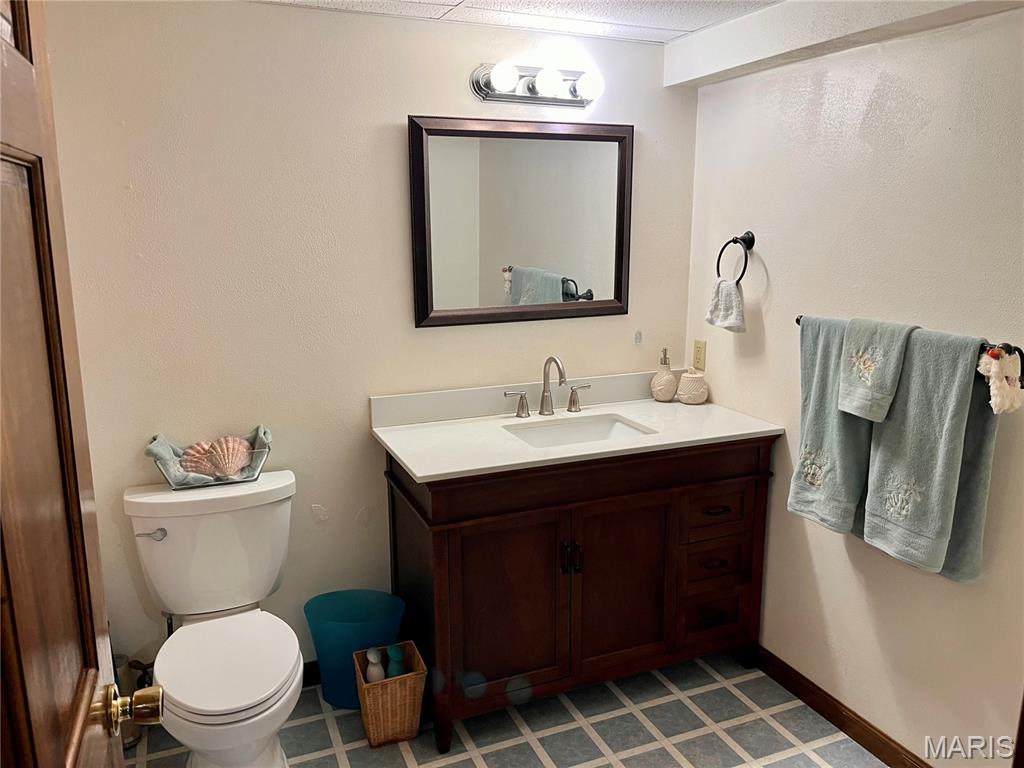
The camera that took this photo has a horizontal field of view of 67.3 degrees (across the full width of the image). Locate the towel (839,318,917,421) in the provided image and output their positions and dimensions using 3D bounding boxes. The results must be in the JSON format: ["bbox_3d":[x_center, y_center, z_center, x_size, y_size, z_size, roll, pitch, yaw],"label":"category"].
[{"bbox_3d":[1.009,-0.034,2.086,0.080,0.275,0.235,-5,12,-22],"label":"towel"}]

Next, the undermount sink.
[{"bbox_3d":[0.225,0.225,2.583,0.450,0.150,0.310,-5,12,-22],"label":"undermount sink"}]

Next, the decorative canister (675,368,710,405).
[{"bbox_3d":[0.690,0.007,2.936,0.114,0.134,0.114,-1,11,0],"label":"decorative canister"}]

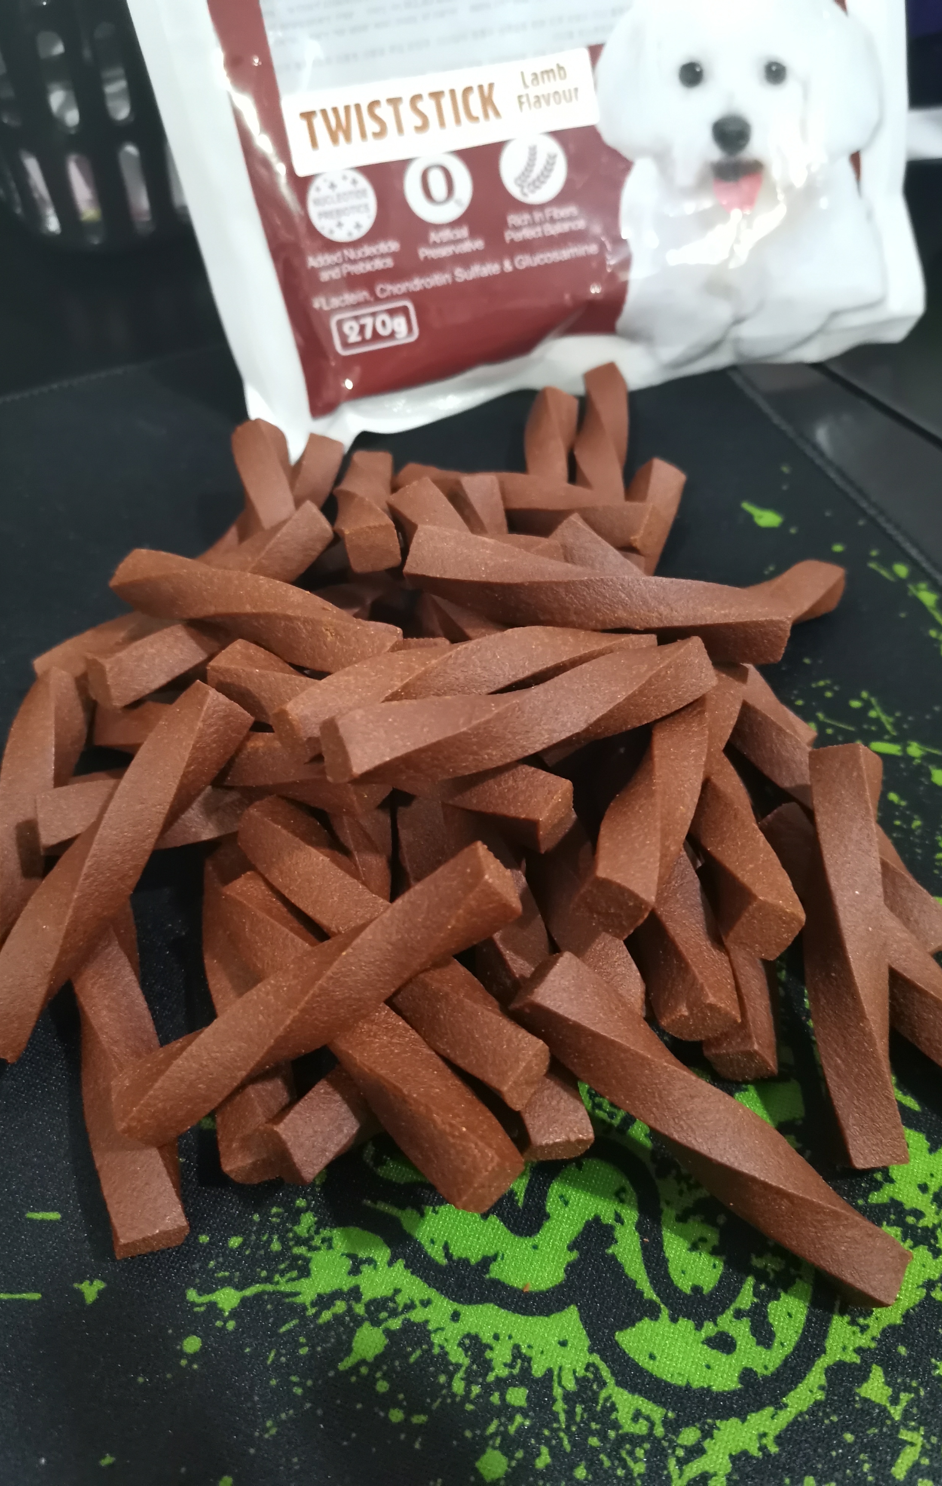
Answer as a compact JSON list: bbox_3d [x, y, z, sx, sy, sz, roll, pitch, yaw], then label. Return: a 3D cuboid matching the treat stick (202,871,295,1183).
[{"bbox_3d":[-0.039,0.040,0.189,0.013,0.013,0.062,-10,51,-6],"label":"treat stick"}]

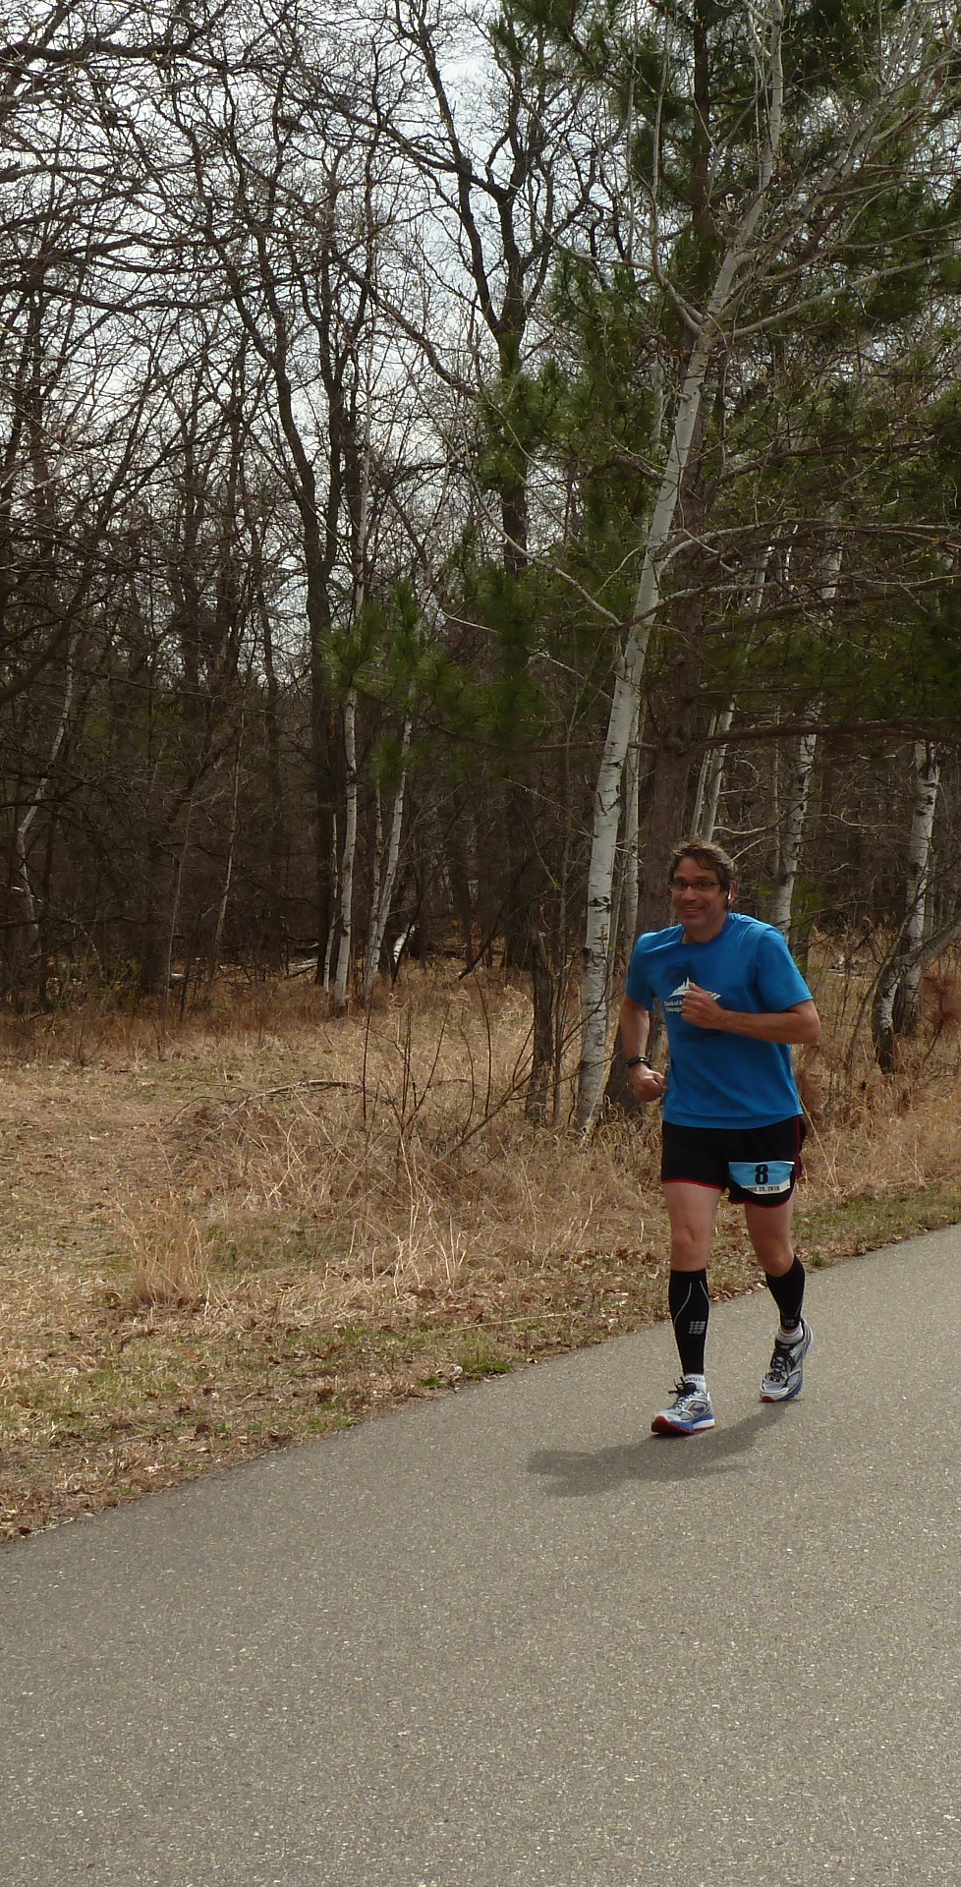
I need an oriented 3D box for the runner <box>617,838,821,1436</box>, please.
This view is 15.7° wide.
[{"bbox_3d":[0.740,0.565,10.500,0.620,1.750,0.950,0,1,23],"label":"runner"}]

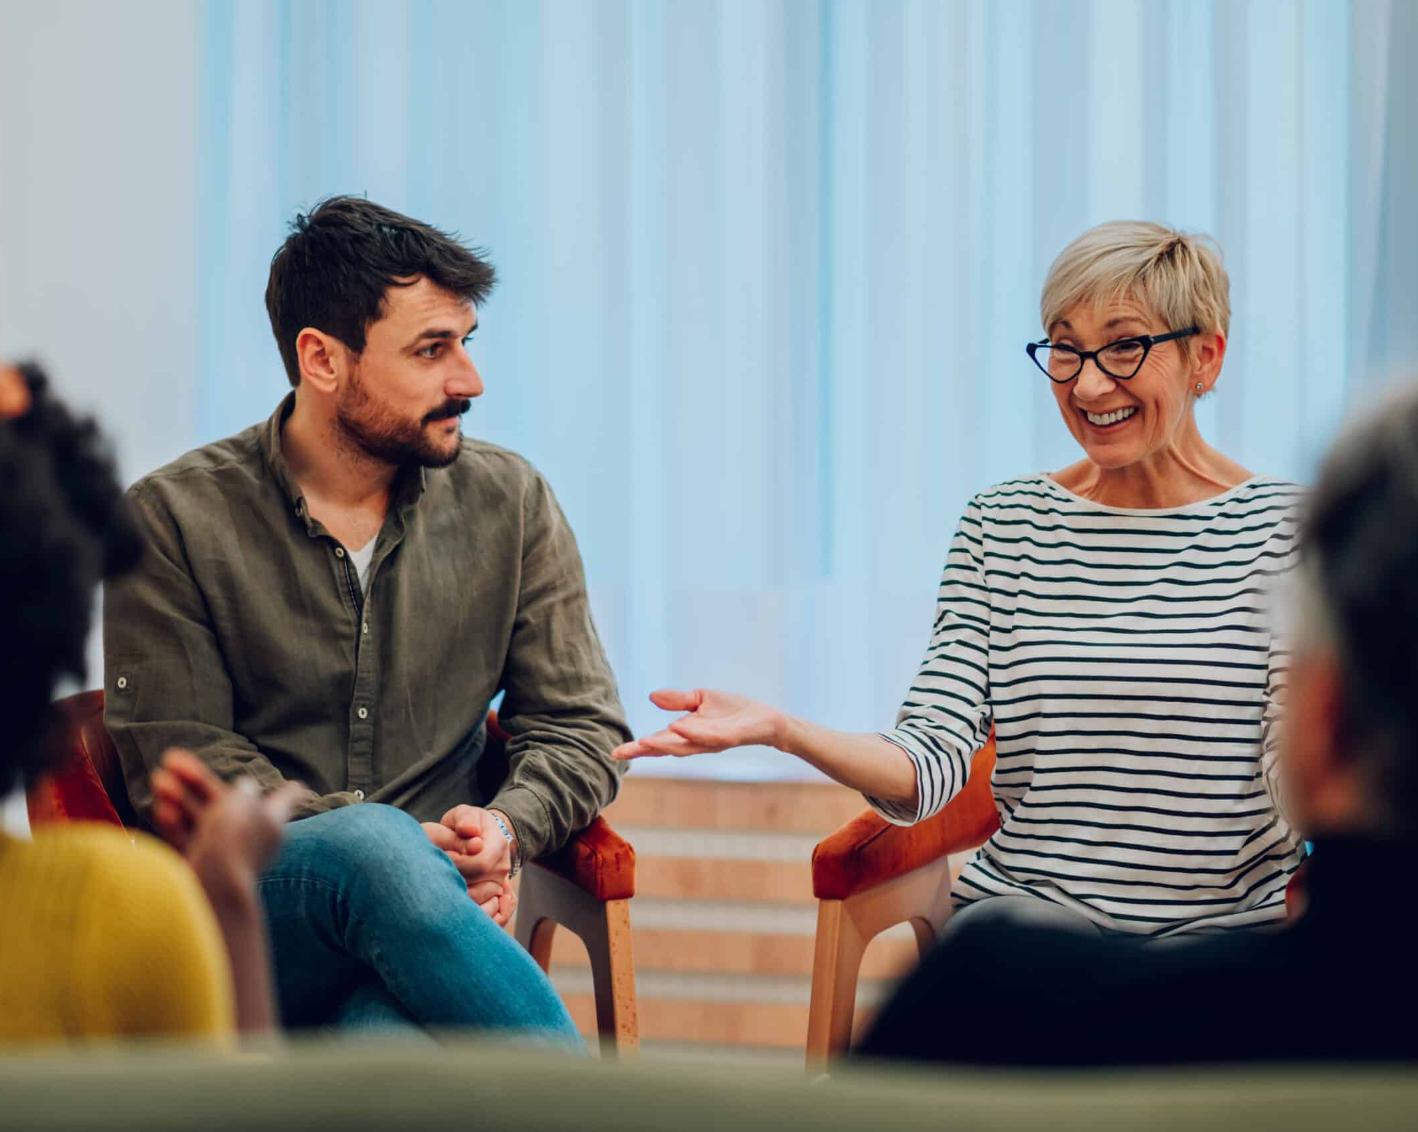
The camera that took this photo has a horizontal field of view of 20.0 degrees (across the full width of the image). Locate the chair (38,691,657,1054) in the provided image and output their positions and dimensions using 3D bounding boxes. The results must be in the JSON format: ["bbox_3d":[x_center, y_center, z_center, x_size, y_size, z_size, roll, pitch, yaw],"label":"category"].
[{"bbox_3d":[-0.404,0.526,3.994,0.580,0.800,0.580,-1,4,-20],"label":"chair"}]

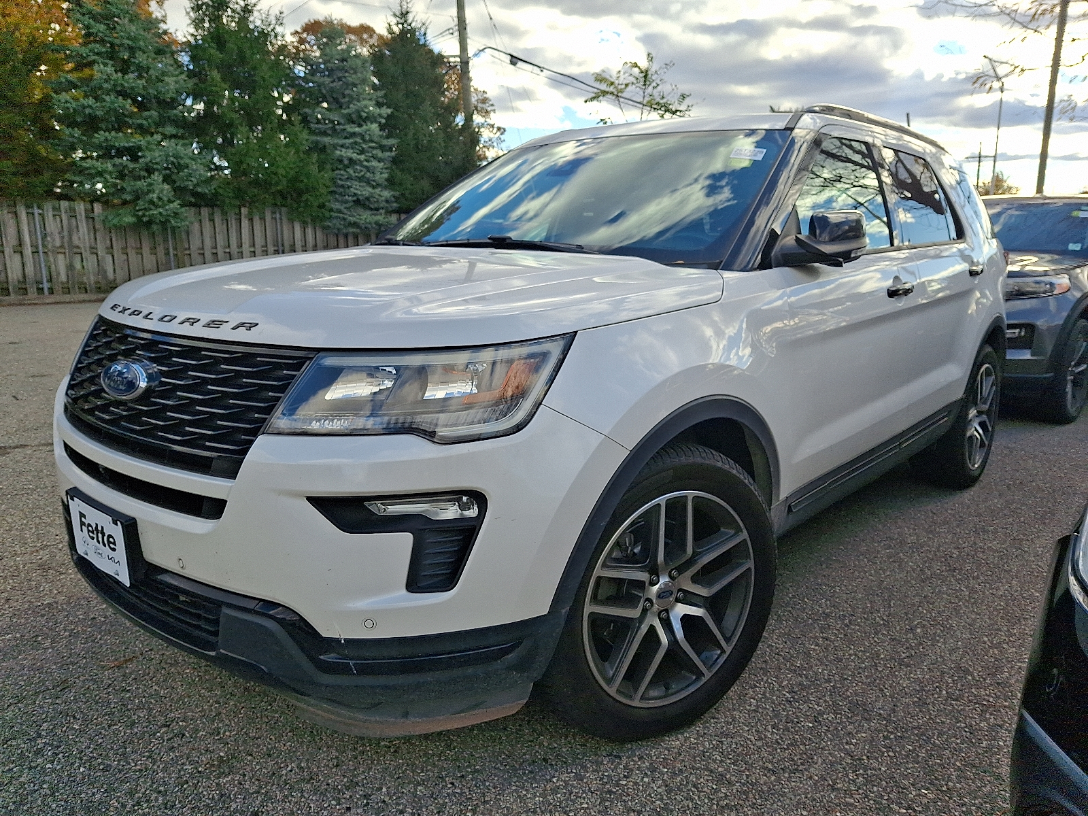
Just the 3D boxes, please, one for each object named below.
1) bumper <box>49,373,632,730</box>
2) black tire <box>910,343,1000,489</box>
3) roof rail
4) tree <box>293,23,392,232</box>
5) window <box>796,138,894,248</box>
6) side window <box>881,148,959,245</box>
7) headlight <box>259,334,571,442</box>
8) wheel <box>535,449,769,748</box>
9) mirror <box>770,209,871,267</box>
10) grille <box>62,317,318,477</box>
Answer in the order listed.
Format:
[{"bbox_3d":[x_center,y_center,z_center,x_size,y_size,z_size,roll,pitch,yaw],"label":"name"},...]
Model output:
[{"bbox_3d":[-0.768,0.250,2.072,1.950,0.690,0.700,9,14,41],"label":"bumper"},{"bbox_3d":[2.162,0.031,4.098,0.260,0.760,0.760,9,14,41],"label":"black tire"},{"bbox_3d":[1.525,-1.231,3.477,0.070,0.120,1.800,9,14,41],"label":"roof rail"},{"bbox_3d":[-5.376,-6.729,20.751,2.900,6.640,2.900,-3,11,-14],"label":"tree"},{"bbox_3d":[0.985,-0.741,2.659,0.060,0.437,0.920,-18,-4,43],"label":"window"},{"bbox_3d":[1.554,-0.875,3.289,0.060,0.427,0.840,-19,-4,43],"label":"side window"},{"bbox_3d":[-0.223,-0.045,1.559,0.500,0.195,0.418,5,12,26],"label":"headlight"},{"bbox_3d":[0.257,0.443,1.997,0.760,0.760,0.260,-7,13,-31],"label":"wheel"},{"bbox_3d":[0.781,-0.465,2.176,0.260,0.170,0.210,9,14,41],"label":"mirror"},{"bbox_3d":[-0.923,-0.046,1.841,1.130,0.270,0.200,9,14,41],"label":"grille"}]

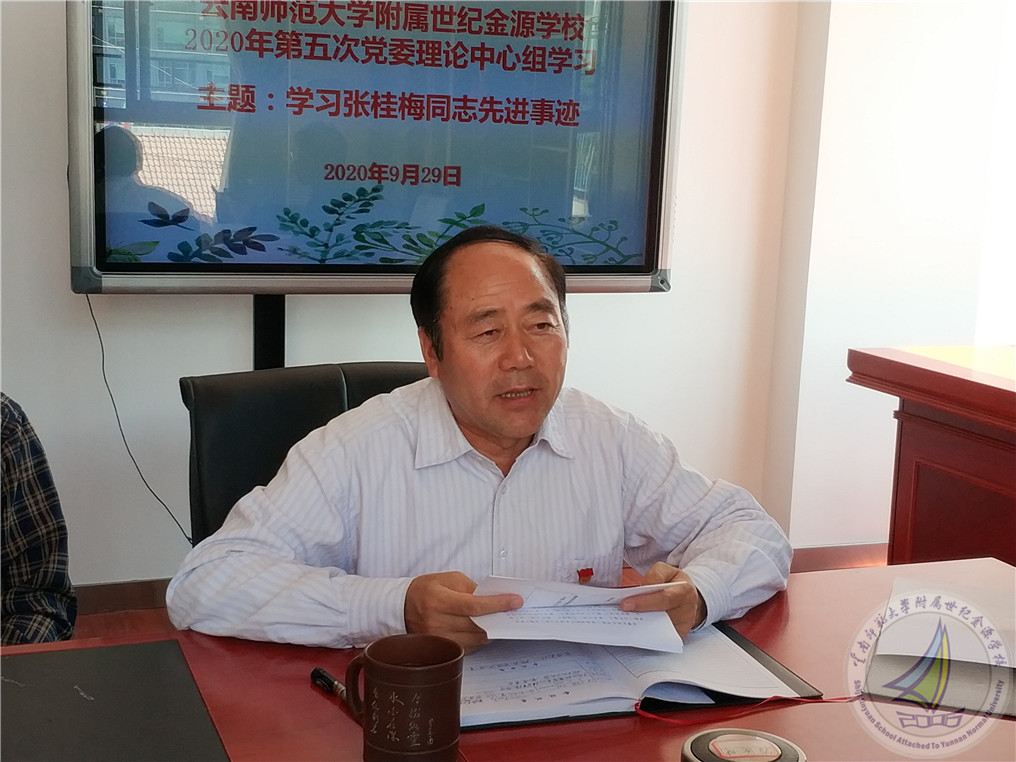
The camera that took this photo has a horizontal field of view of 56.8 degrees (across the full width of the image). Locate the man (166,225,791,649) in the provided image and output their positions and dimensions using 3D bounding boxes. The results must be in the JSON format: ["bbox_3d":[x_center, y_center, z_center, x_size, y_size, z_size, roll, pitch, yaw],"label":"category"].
[{"bbox_3d":[-0.028,0.409,1.143,0.720,1.200,0.680,-1,8,-14],"label":"man"}]

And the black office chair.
[{"bbox_3d":[-0.160,0.496,1.306,0.600,0.980,0.620,-2,8,-20],"label":"black office chair"}]

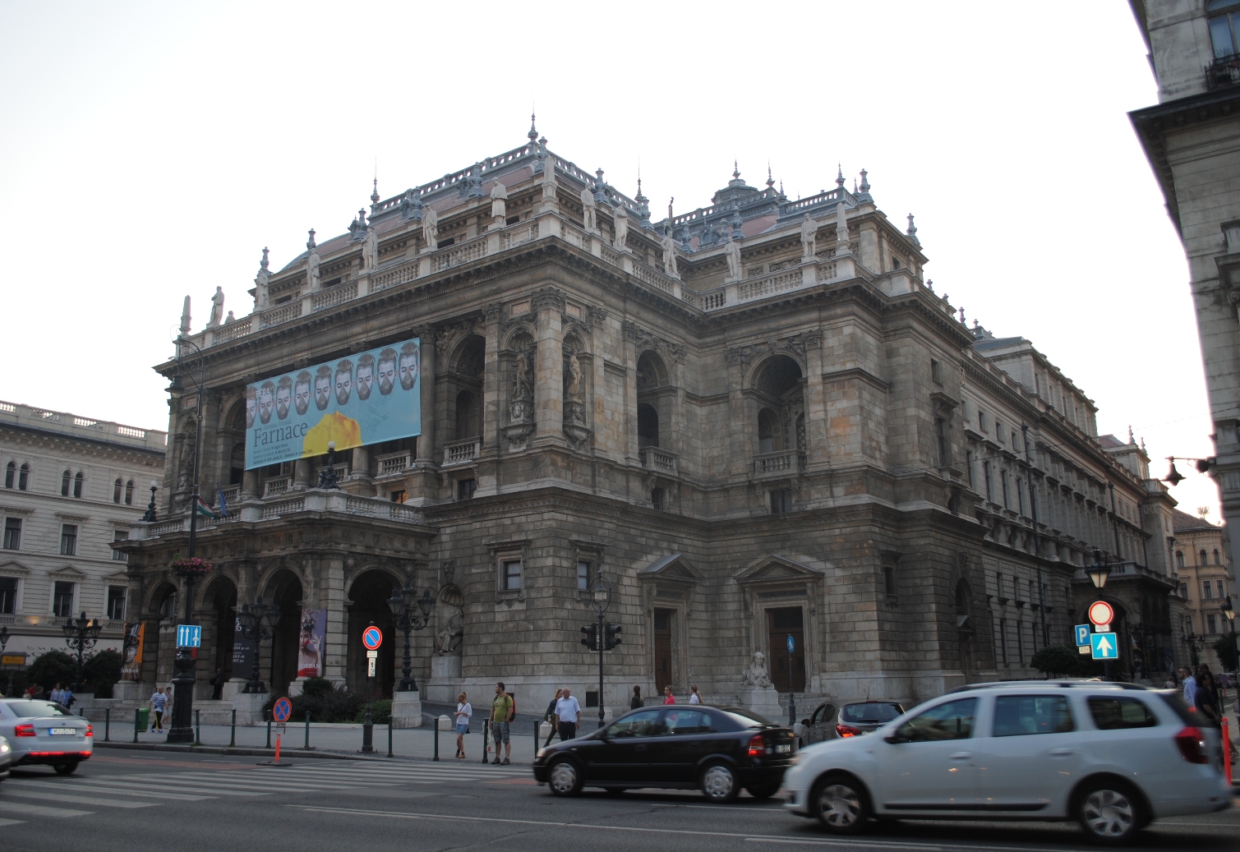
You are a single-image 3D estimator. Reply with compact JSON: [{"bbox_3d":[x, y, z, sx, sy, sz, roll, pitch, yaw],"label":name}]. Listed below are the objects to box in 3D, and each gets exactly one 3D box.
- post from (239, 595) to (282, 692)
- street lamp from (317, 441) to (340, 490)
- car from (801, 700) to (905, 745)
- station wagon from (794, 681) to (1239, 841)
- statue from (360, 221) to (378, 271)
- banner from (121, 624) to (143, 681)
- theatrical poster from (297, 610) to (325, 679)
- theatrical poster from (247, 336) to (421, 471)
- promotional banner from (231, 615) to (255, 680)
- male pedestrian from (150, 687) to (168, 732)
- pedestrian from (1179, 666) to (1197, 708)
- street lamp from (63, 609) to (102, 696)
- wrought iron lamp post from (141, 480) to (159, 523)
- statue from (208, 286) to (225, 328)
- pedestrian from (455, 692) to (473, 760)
[{"bbox_3d":[-16.311,9.918,48.051,1.800,4.410,1.750,-10,-17,34],"label":"post"},{"bbox_3d":[-13.603,1.884,49.603,0.950,2.250,0.920,-1,-14,0],"label":"street lamp"},{"bbox_3d":[5.214,6.874,23.793,1.750,1.490,4.000,0,-14,-3],"label":"car"},{"bbox_3d":[4.001,3.504,11.347,4.494,1.550,1.735,-10,-17,32],"label":"station wagon"},{"bbox_3d":[-15.437,-11.061,65.287,0.900,2.800,0.750,-10,-17,34],"label":"statue"},{"bbox_3d":[-25.518,11.829,55.611,1.600,2.930,0.250,-10,-17,34],"label":"banner"},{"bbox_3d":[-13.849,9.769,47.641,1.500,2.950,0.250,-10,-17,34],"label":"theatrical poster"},{"bbox_3d":[-18.087,-1.099,65.653,16.100,5.800,0.100,-11,-17,34],"label":"theatrical poster"},{"bbox_3d":[-19.449,11.311,54.573,1.750,3.300,0.060,-11,-17,34],"label":"promotional banner"},{"bbox_3d":[-17.802,10.994,41.231,0.380,1.740,0.520,-12,-18,39],"label":"male pedestrian"},{"bbox_3d":[11.525,5.761,21.380,0.420,1.780,0.500,-11,-17,34],"label":"pedestrian"},{"bbox_3d":[-29.511,12.405,58.200,1.750,4.350,1.750,-11,-17,34],"label":"street lamp"},{"bbox_3d":[-27.461,4.382,62.000,0.900,2.420,0.900,-11,-17,34],"label":"wrought iron lamp post"},{"bbox_3d":[-28.282,-8.356,74.391,0.900,2.750,0.800,-10,-17,34],"label":"statue"},{"bbox_3d":[-3.761,7.208,25.584,0.380,1.600,0.440,11,-18,-39],"label":"pedestrian"}]

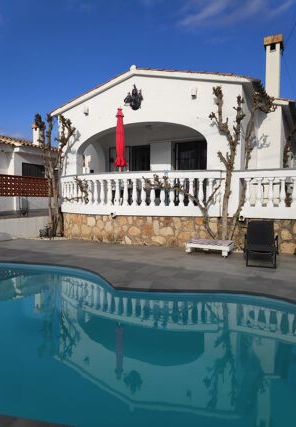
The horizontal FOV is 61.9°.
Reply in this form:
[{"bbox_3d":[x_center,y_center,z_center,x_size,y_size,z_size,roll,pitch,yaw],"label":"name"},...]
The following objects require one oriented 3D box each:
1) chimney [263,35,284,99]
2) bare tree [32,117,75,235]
[{"bbox_3d":[4.306,-4.877,8.411,0.570,2.101,0.540,1,3,24],"label":"chimney"},{"bbox_3d":[-2.989,-1.185,7.820,1.250,3.766,1.100,0,2,0],"label":"bare tree"}]

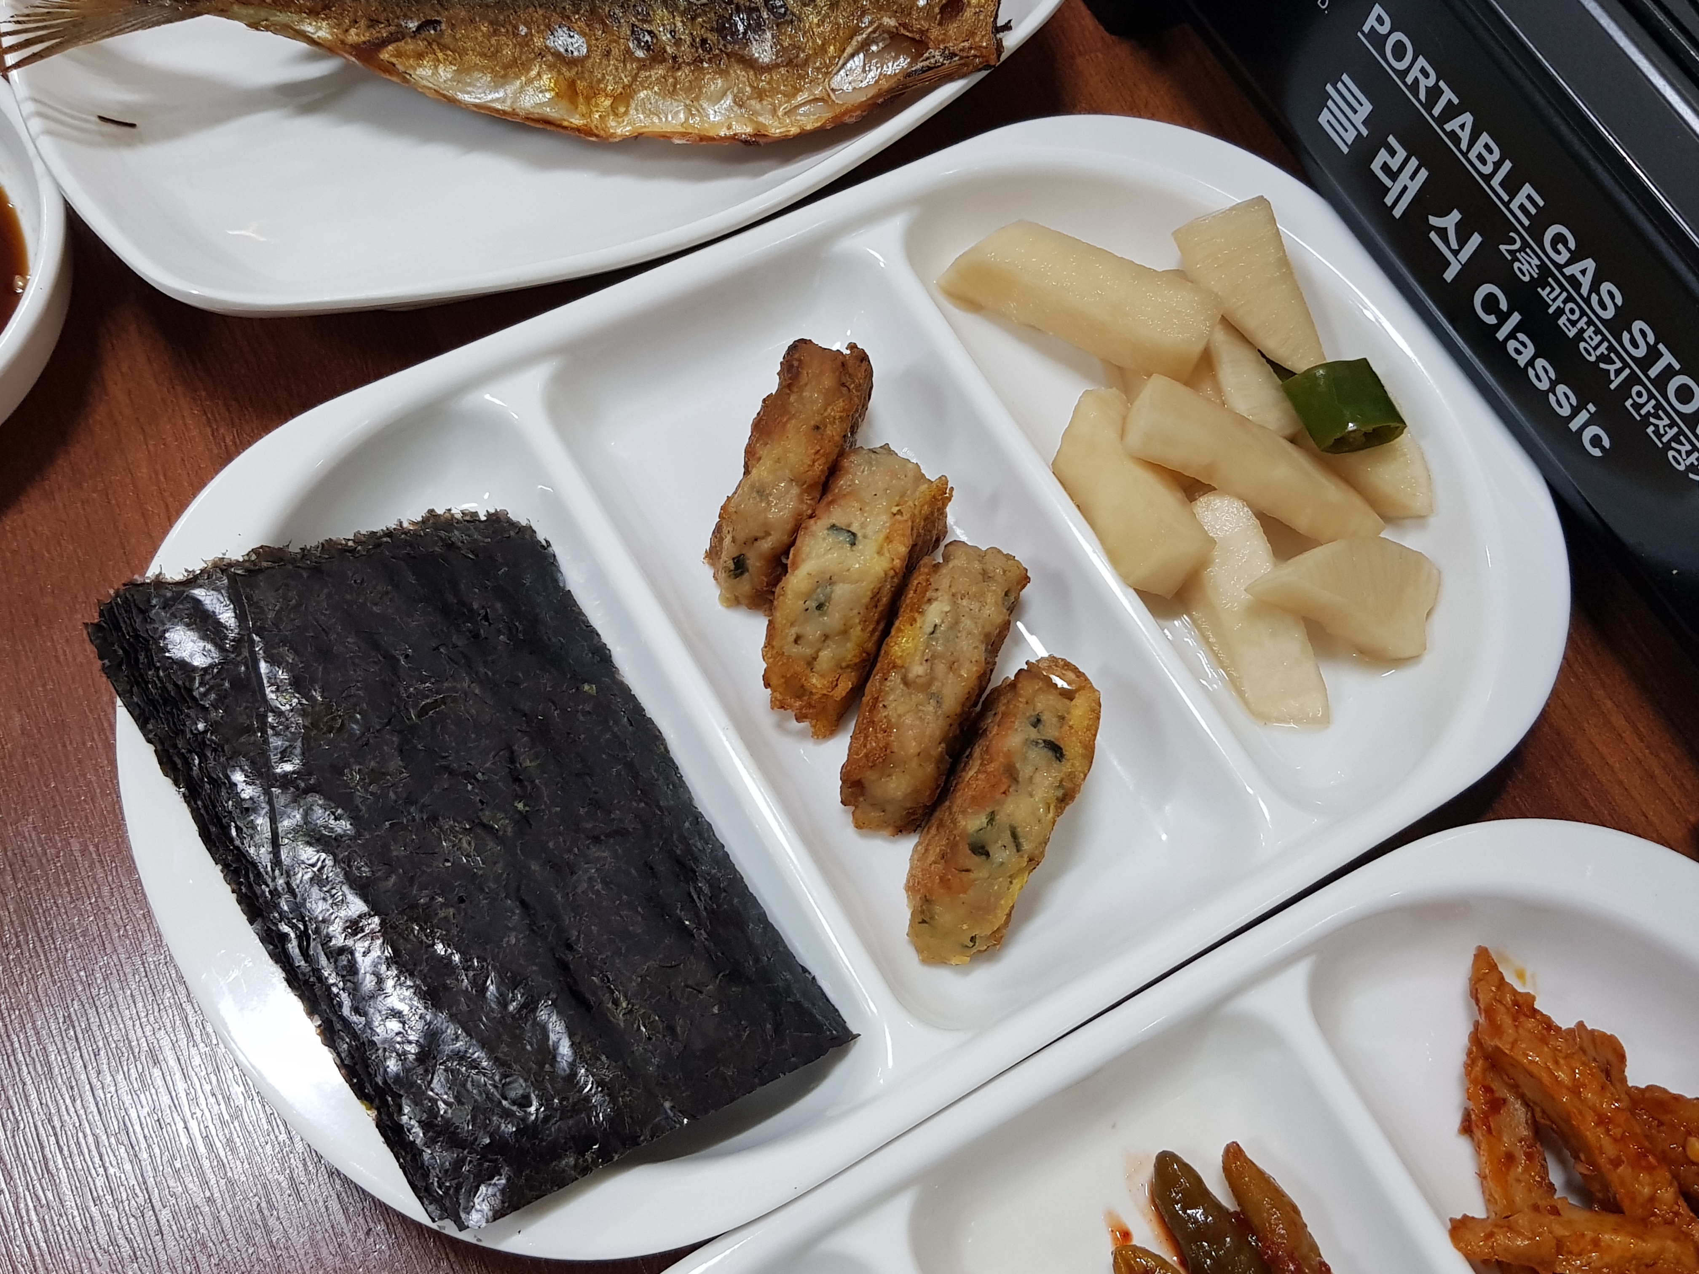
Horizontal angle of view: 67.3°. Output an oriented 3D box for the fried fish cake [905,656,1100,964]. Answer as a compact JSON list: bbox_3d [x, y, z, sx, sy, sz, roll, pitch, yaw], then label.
[{"bbox_3d":[0.030,0.033,0.248,0.019,0.020,0.061,26,69,5],"label":"fried fish cake"}]

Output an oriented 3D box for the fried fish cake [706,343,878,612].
[{"bbox_3d":[-0.013,-0.035,0.271,0.018,0.020,0.062,20,69,3],"label":"fried fish cake"}]

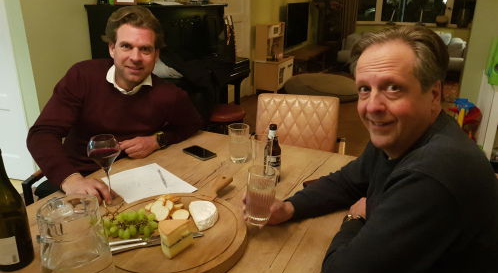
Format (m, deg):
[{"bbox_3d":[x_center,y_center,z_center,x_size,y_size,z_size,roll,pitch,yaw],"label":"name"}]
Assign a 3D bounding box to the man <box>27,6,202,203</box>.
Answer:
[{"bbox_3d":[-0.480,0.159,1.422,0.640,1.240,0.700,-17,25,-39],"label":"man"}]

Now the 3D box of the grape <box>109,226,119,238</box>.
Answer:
[{"bbox_3d":[-0.344,0.241,0.950,0.023,0.025,0.023,-4,20,-11],"label":"grape"}]

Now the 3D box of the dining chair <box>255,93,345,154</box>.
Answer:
[{"bbox_3d":[0.234,0.243,2.076,0.530,0.860,0.580,5,19,13],"label":"dining chair"}]

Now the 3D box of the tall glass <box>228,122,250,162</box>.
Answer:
[{"bbox_3d":[-0.037,0.029,1.482,0.081,0.142,0.081,0,19,0],"label":"tall glass"}]

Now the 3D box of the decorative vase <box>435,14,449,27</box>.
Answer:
[{"bbox_3d":[4.218,-2.542,8.208,0.280,0.290,0.280,0,19,0],"label":"decorative vase"}]

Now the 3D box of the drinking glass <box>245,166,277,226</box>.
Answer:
[{"bbox_3d":[0.033,0.169,1.056,0.081,0.147,0.081,3,18,-1],"label":"drinking glass"}]

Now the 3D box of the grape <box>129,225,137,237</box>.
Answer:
[{"bbox_3d":[-0.294,0.240,0.945,0.020,0.026,0.021,-4,20,-11],"label":"grape"}]

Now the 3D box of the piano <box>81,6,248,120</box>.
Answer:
[{"bbox_3d":[-0.605,-0.496,3.496,0.640,1.330,1.500,9,20,23],"label":"piano"}]

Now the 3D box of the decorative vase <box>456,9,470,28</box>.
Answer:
[{"bbox_3d":[4.524,-2.510,7.900,0.280,0.410,0.280,8,21,22],"label":"decorative vase"}]

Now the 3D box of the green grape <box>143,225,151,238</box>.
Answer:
[{"bbox_3d":[-0.259,0.240,0.945,0.020,0.026,0.021,-4,20,-11],"label":"green grape"}]

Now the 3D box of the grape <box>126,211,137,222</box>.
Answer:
[{"bbox_3d":[-0.312,0.213,0.996,0.023,0.023,0.023,0,19,0],"label":"grape"}]

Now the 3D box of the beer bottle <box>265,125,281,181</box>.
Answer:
[{"bbox_3d":[0.083,0.054,1.309,0.061,0.208,0.061,0,19,0],"label":"beer bottle"}]

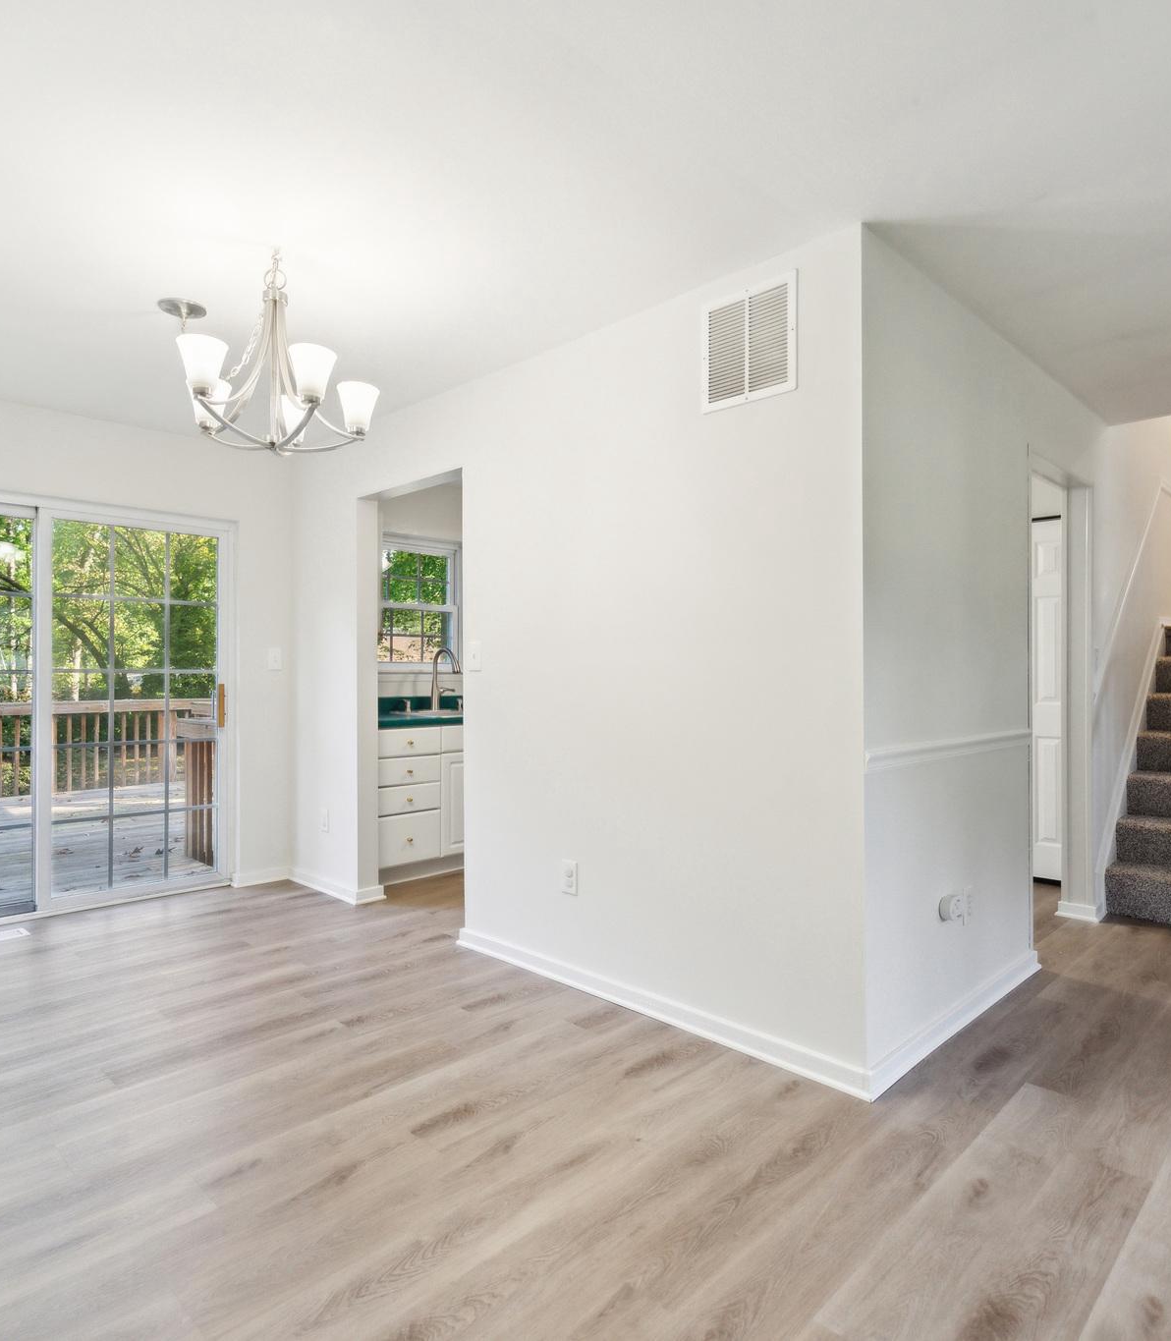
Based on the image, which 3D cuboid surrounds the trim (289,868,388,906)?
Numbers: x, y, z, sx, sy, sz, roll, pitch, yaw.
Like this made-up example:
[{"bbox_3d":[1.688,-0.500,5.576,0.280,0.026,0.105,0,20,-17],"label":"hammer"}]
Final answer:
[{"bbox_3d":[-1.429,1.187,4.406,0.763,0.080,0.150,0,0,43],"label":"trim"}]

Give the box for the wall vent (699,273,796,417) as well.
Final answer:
[{"bbox_3d":[0.517,-1.026,2.476,0.345,0.360,0.020,0,0,43],"label":"wall vent"}]

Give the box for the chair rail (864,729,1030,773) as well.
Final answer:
[{"bbox_3d":[1.283,0.261,2.660,1.374,0.058,0.025,0,0,-43],"label":"chair rail"}]

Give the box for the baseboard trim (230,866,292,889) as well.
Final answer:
[{"bbox_3d":[-1.874,1.189,4.525,0.290,0.080,0.020,0,0,-43],"label":"baseboard trim"}]

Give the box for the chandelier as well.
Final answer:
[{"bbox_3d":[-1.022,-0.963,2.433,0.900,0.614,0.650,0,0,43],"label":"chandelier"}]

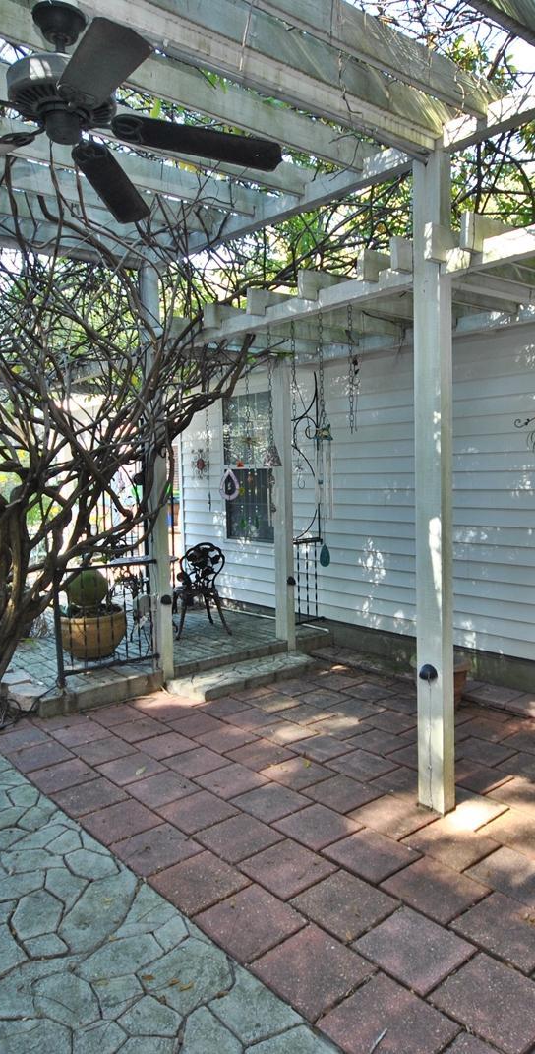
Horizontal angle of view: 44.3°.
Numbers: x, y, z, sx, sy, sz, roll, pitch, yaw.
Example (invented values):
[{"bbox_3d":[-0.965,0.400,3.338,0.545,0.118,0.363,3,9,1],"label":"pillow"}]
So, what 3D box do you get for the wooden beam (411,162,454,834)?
[{"bbox_3d":[0.775,-0.145,3.032,0.089,2.970,0.136,-6,6,-41],"label":"wooden beam"}]

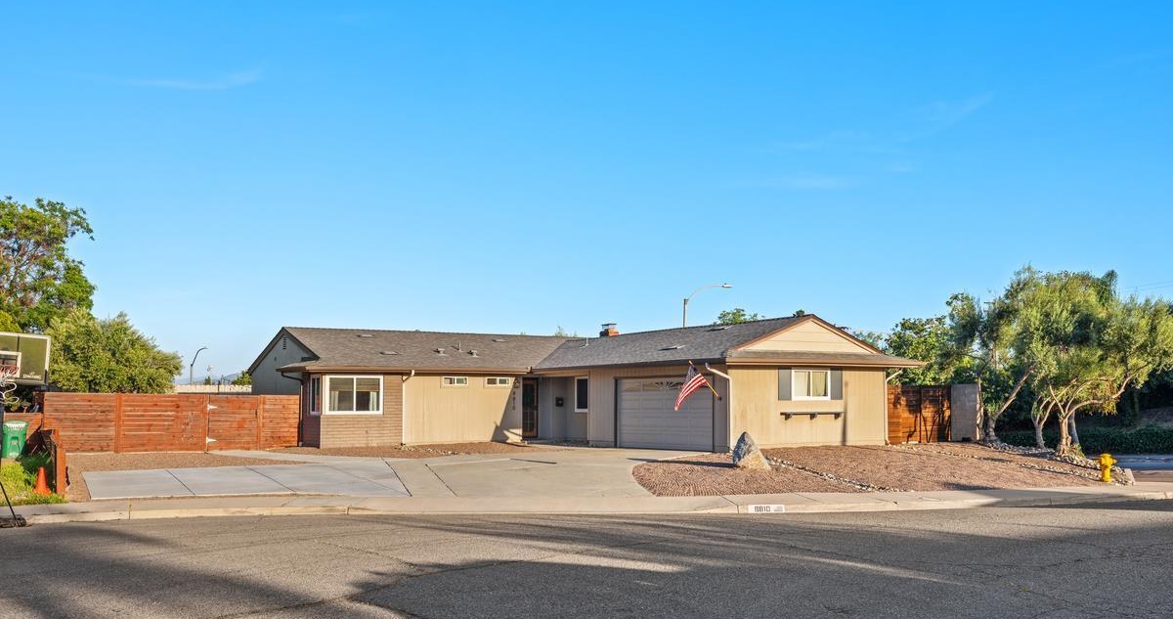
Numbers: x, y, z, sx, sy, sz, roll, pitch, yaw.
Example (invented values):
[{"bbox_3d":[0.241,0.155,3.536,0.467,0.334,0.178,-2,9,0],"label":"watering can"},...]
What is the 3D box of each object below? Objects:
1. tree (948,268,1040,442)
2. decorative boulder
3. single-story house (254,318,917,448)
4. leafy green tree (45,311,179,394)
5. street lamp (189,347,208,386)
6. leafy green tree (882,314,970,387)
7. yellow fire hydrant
[{"bbox_3d":[13.533,1.483,32.938,3.600,5.750,3.500,-2,-6,22],"label":"tree"},{"bbox_3d":[4.163,3.568,25.456,0.970,0.970,0.750,-1,-5,9],"label":"decorative boulder"},{"bbox_3d":[-1.595,2.478,34.894,16.100,4.300,19.300,3,-6,-33],"label":"single-story house"},{"bbox_3d":[-17.920,2.481,37.770,5.200,5.060,5.200,2,-6,-25],"label":"leafy green tree"},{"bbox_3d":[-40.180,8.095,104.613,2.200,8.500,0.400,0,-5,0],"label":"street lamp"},{"bbox_3d":[12.738,2.515,37.293,3.600,4.540,3.600,-2,-6,19],"label":"leafy green tree"},{"bbox_3d":[13.006,3.956,25.167,0.450,0.720,0.360,-2,-5,17],"label":"yellow fire hydrant"}]

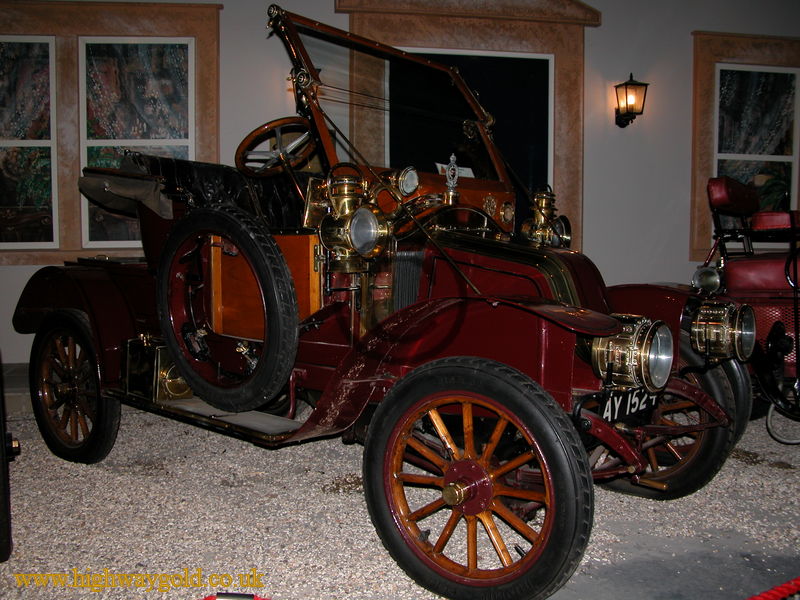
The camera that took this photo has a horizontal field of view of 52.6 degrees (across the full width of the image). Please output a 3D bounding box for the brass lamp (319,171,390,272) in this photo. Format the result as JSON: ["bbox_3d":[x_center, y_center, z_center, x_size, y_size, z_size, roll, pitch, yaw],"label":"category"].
[{"bbox_3d":[-0.165,-0.285,2.938,0.194,0.362,0.173,4,6,39],"label":"brass lamp"}]

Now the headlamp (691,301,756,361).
[{"bbox_3d":[1.283,0.121,3.208,0.178,0.235,0.219,5,6,42],"label":"headlamp"}]

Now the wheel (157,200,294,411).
[{"bbox_3d":[-0.700,0.039,3.213,0.816,0.816,0.094,4,11,39],"label":"wheel"}]

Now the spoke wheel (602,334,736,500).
[{"bbox_3d":[1.115,0.510,3.710,0.826,0.826,0.107,4,6,35],"label":"spoke wheel"}]

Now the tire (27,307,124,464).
[{"bbox_3d":[-1.695,0.454,4.199,0.826,0.826,0.107,4,6,39],"label":"tire"}]

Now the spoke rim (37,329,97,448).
[{"bbox_3d":[-1.716,0.456,4.172,0.627,0.627,0.153,4,6,39],"label":"spoke rim"}]

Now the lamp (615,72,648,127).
[{"bbox_3d":[1.834,-1.581,6.408,0.210,0.430,0.280,0,5,-8],"label":"lamp"}]

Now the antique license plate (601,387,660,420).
[{"bbox_3d":[0.861,0.393,3.014,0.015,0.114,0.500,4,6,39],"label":"antique license plate"}]

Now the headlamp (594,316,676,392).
[{"bbox_3d":[0.722,0.165,2.500,0.178,0.240,0.219,5,6,42],"label":"headlamp"}]

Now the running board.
[{"bbox_3d":[-0.896,0.531,3.697,1.153,0.051,0.255,4,6,39],"label":"running board"}]

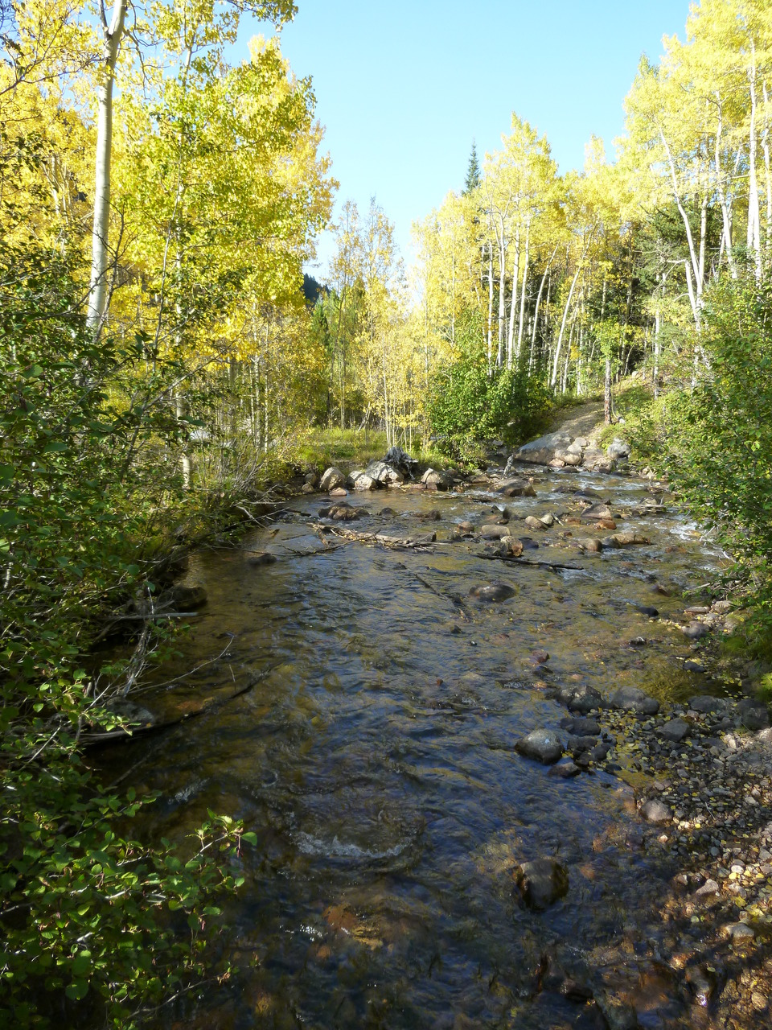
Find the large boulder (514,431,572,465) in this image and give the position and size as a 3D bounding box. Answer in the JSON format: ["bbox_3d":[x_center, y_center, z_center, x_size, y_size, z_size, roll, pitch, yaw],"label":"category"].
[{"bbox_3d":[5.997,-2.559,28.500,2.200,1.200,1.700,0,8,0],"label":"large boulder"}]

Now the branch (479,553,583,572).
[{"bbox_3d":[2.366,0.771,12.350,1.850,0.130,0.160,5,9,30],"label":"branch"}]

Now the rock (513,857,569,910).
[{"bbox_3d":[0.816,1.934,3.900,0.290,0.220,0.270,0,8,0],"label":"rock"}]

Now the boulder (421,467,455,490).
[{"bbox_3d":[1.835,-1.266,26.300,1.220,0.850,1.000,0,5,0],"label":"boulder"}]

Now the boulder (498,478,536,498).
[{"bbox_3d":[4.219,-0.844,24.000,1.220,0.620,1.000,0,5,0],"label":"boulder"}]

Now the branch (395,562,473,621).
[{"bbox_3d":[0.659,1.131,11.500,0.220,0.200,3.570,-1,5,-16],"label":"branch"}]

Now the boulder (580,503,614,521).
[{"bbox_3d":[4.696,-0.063,16.600,0.680,0.400,0.550,0,8,0],"label":"boulder"}]

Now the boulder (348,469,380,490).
[{"bbox_3d":[-0.776,-1.242,26.100,1.120,0.760,0.900,0,5,0],"label":"boulder"}]

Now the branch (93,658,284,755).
[{"bbox_3d":[-1.578,1.598,6.442,0.260,0.160,2.100,6,10,36],"label":"branch"}]

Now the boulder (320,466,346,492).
[{"bbox_3d":[-1.899,-1.266,26.000,0.900,0.920,0.850,0,5,0],"label":"boulder"}]

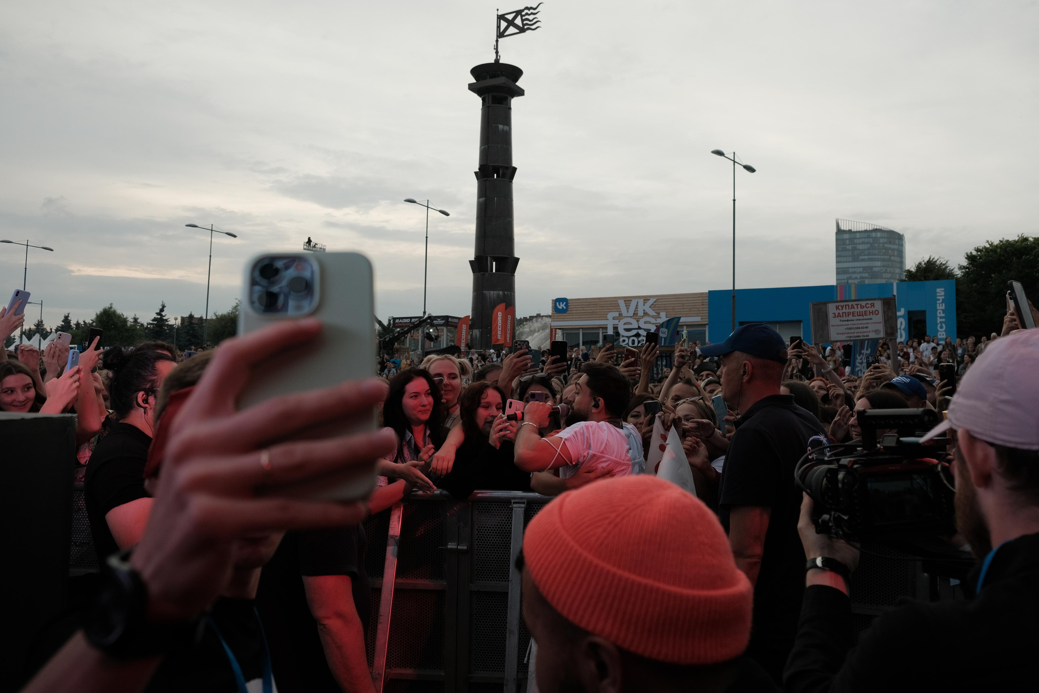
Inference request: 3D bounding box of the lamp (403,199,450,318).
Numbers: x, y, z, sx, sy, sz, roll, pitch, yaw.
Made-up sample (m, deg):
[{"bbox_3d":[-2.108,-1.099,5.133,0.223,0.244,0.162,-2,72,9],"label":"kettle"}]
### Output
[{"bbox_3d":[-5.155,-3.082,42.703,0.400,10.010,3.500,-1,-4,33],"label":"lamp"}]

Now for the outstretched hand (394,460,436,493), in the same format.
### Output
[{"bbox_3d":[-0.422,0.523,3.150,0.175,0.100,0.070,30,0,21],"label":"outstretched hand"}]

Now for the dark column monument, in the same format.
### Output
[{"bbox_3d":[-1.752,-8.191,50.386,3.300,20.660,3.300,1,-3,0],"label":"dark column monument"}]

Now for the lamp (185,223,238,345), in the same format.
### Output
[{"bbox_3d":[-20.187,-2.967,50.700,0.400,10.120,3.500,-1,-4,31],"label":"lamp"}]

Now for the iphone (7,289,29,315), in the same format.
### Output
[{"bbox_3d":[-2.243,-0.183,3.480,0.011,0.151,0.076,36,12,28],"label":"iphone"}]

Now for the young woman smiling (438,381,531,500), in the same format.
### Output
[{"bbox_3d":[-0.171,0.979,3.498,0.520,1.640,0.450,3,-4,-25],"label":"young woman smiling"}]

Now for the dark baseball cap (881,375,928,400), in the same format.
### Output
[{"bbox_3d":[2.072,0.221,4.200,0.180,0.125,0.250,12,-4,41],"label":"dark baseball cap"}]

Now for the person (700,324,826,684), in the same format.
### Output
[{"bbox_3d":[0.732,0.843,2.296,0.370,1.820,0.520,-1,-4,35],"label":"person"}]

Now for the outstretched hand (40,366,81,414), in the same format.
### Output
[{"bbox_3d":[-1.591,0.147,2.700,0.130,0.155,0.090,0,-4,24],"label":"outstretched hand"}]

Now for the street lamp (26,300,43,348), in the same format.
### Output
[{"bbox_3d":[-87.144,-3.279,140.000,3.000,10.000,0.400,4,-5,-37],"label":"street lamp"}]

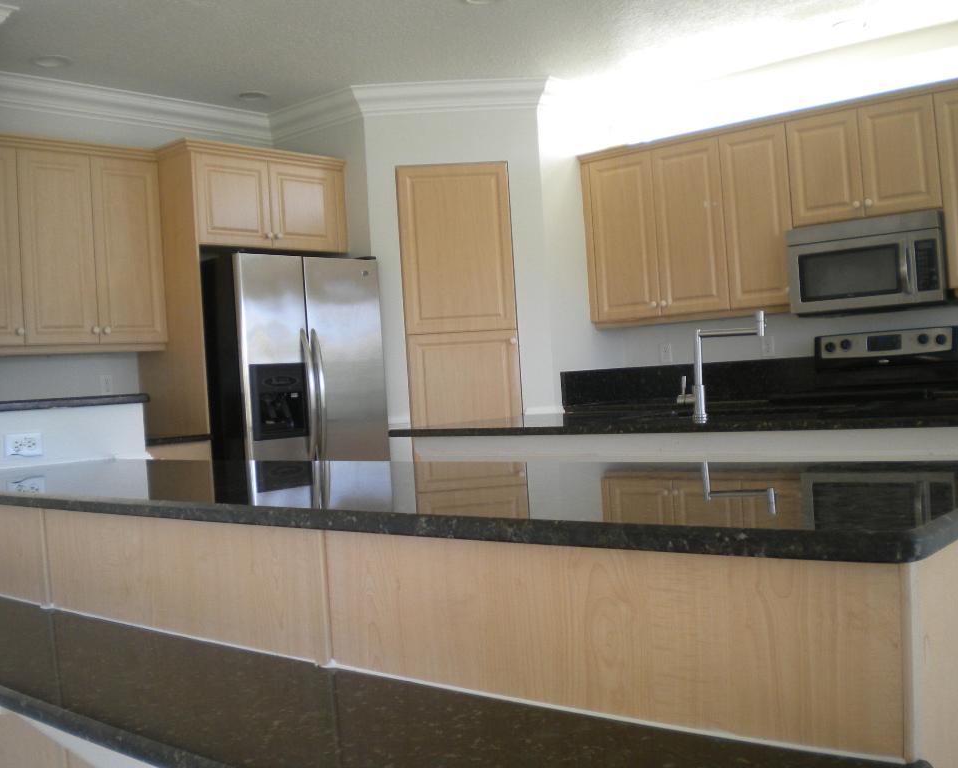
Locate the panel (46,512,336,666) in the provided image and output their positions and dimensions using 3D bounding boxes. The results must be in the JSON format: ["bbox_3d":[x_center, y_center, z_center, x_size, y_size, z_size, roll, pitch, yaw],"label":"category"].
[{"bbox_3d":[-0.674,0.414,2.253,1.010,0.242,0.020,-2,2,39],"label":"panel"}]

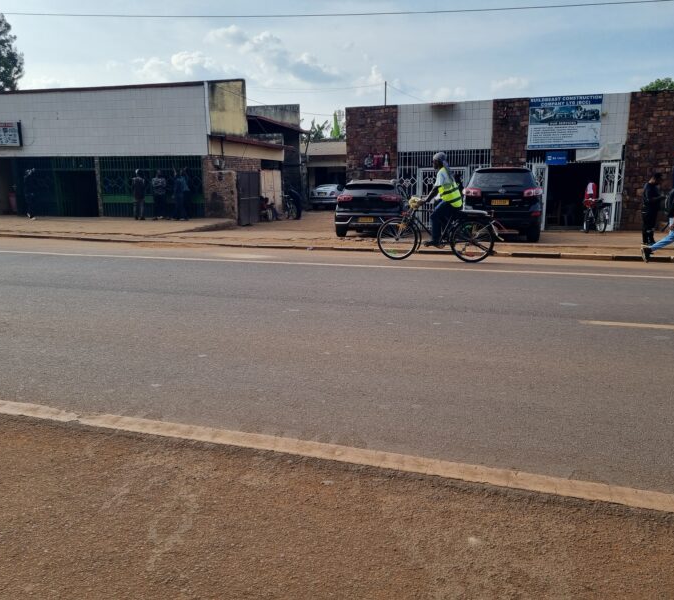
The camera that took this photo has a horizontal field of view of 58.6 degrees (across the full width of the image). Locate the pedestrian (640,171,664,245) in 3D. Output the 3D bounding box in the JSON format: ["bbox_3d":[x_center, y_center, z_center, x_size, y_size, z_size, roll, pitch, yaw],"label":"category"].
[{"bbox_3d":[7.222,-2.095,13.753,0.480,1.640,0.470,1,12,5],"label":"pedestrian"}]

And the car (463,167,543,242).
[{"bbox_3d":[4.460,-2.583,16.154,1.890,1.750,4.660,2,11,15],"label":"car"}]

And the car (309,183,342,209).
[{"bbox_3d":[-0.251,-6.020,35.107,1.730,1.430,4.500,3,12,16],"label":"car"}]

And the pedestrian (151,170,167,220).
[{"bbox_3d":[-6.131,-3.610,20.789,0.500,1.680,0.360,2,12,13],"label":"pedestrian"}]

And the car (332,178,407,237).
[{"bbox_3d":[1.117,-2.746,17.559,1.810,1.550,4.360,1,12,9],"label":"car"}]

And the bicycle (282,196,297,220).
[{"bbox_3d":[-1.891,-3.824,24.509,0.550,1.040,1.750,-4,11,-16],"label":"bicycle"}]

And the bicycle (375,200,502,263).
[{"bbox_3d":[1.650,-1.172,9.951,1.950,1.050,0.580,3,12,17],"label":"bicycle"}]

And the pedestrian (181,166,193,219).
[{"bbox_3d":[-5.150,-3.630,20.497,0.500,1.720,0.400,2,11,15],"label":"pedestrian"}]

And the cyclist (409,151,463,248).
[{"bbox_3d":[1.646,-1.627,9.857,0.850,1.560,0.500,3,12,17],"label":"cyclist"}]

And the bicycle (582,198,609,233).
[{"bbox_3d":[7.399,-2.459,17.221,0.580,1.000,1.650,8,14,35],"label":"bicycle"}]

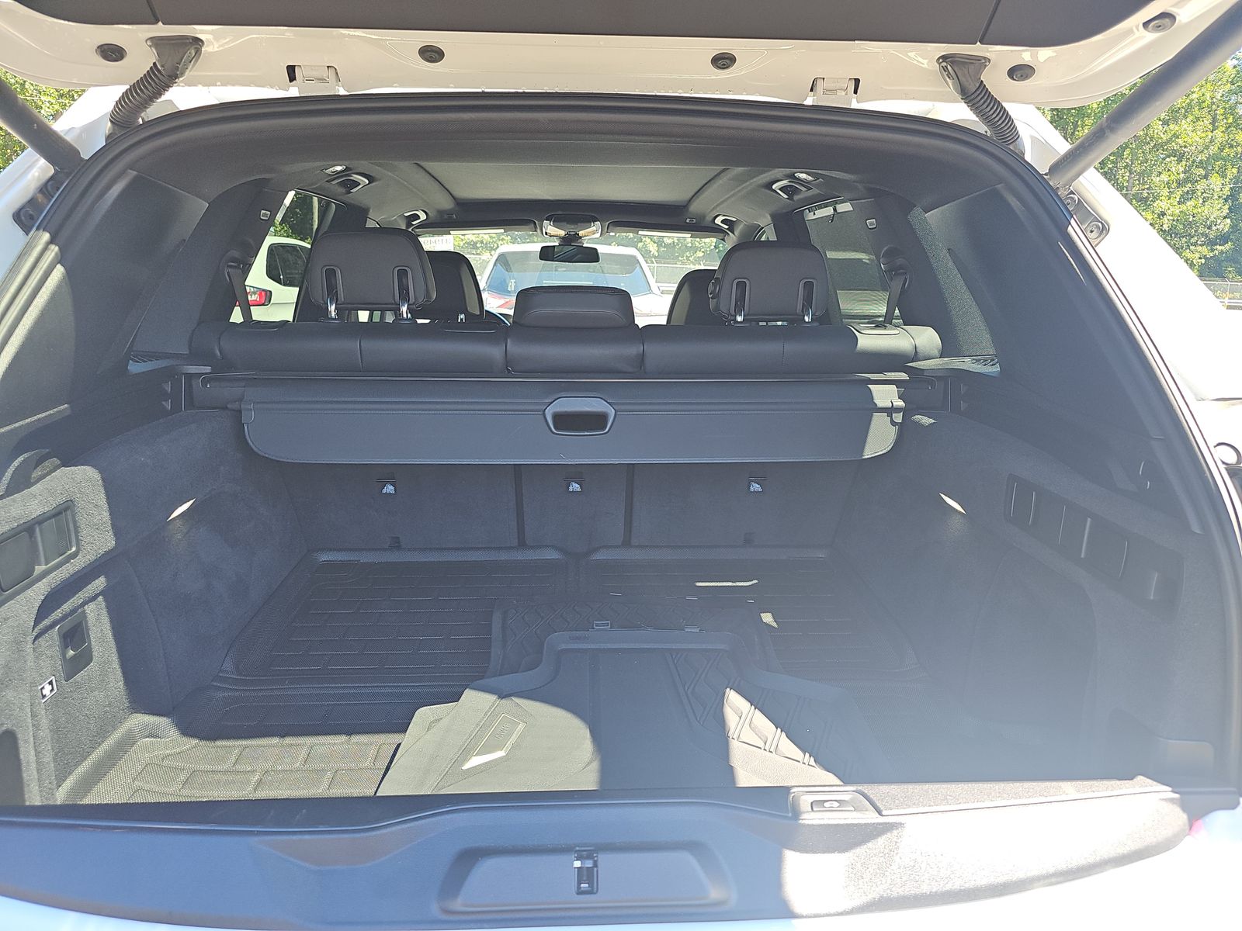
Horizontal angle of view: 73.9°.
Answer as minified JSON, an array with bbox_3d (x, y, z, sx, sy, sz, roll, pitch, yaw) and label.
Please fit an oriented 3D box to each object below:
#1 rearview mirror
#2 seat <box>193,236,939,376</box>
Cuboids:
[{"bbox_3d":[-0.195,-0.801,3.130,0.235,0.064,0.040,5,18,12],"label":"rearview mirror"},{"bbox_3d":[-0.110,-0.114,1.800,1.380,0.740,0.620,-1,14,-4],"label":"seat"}]

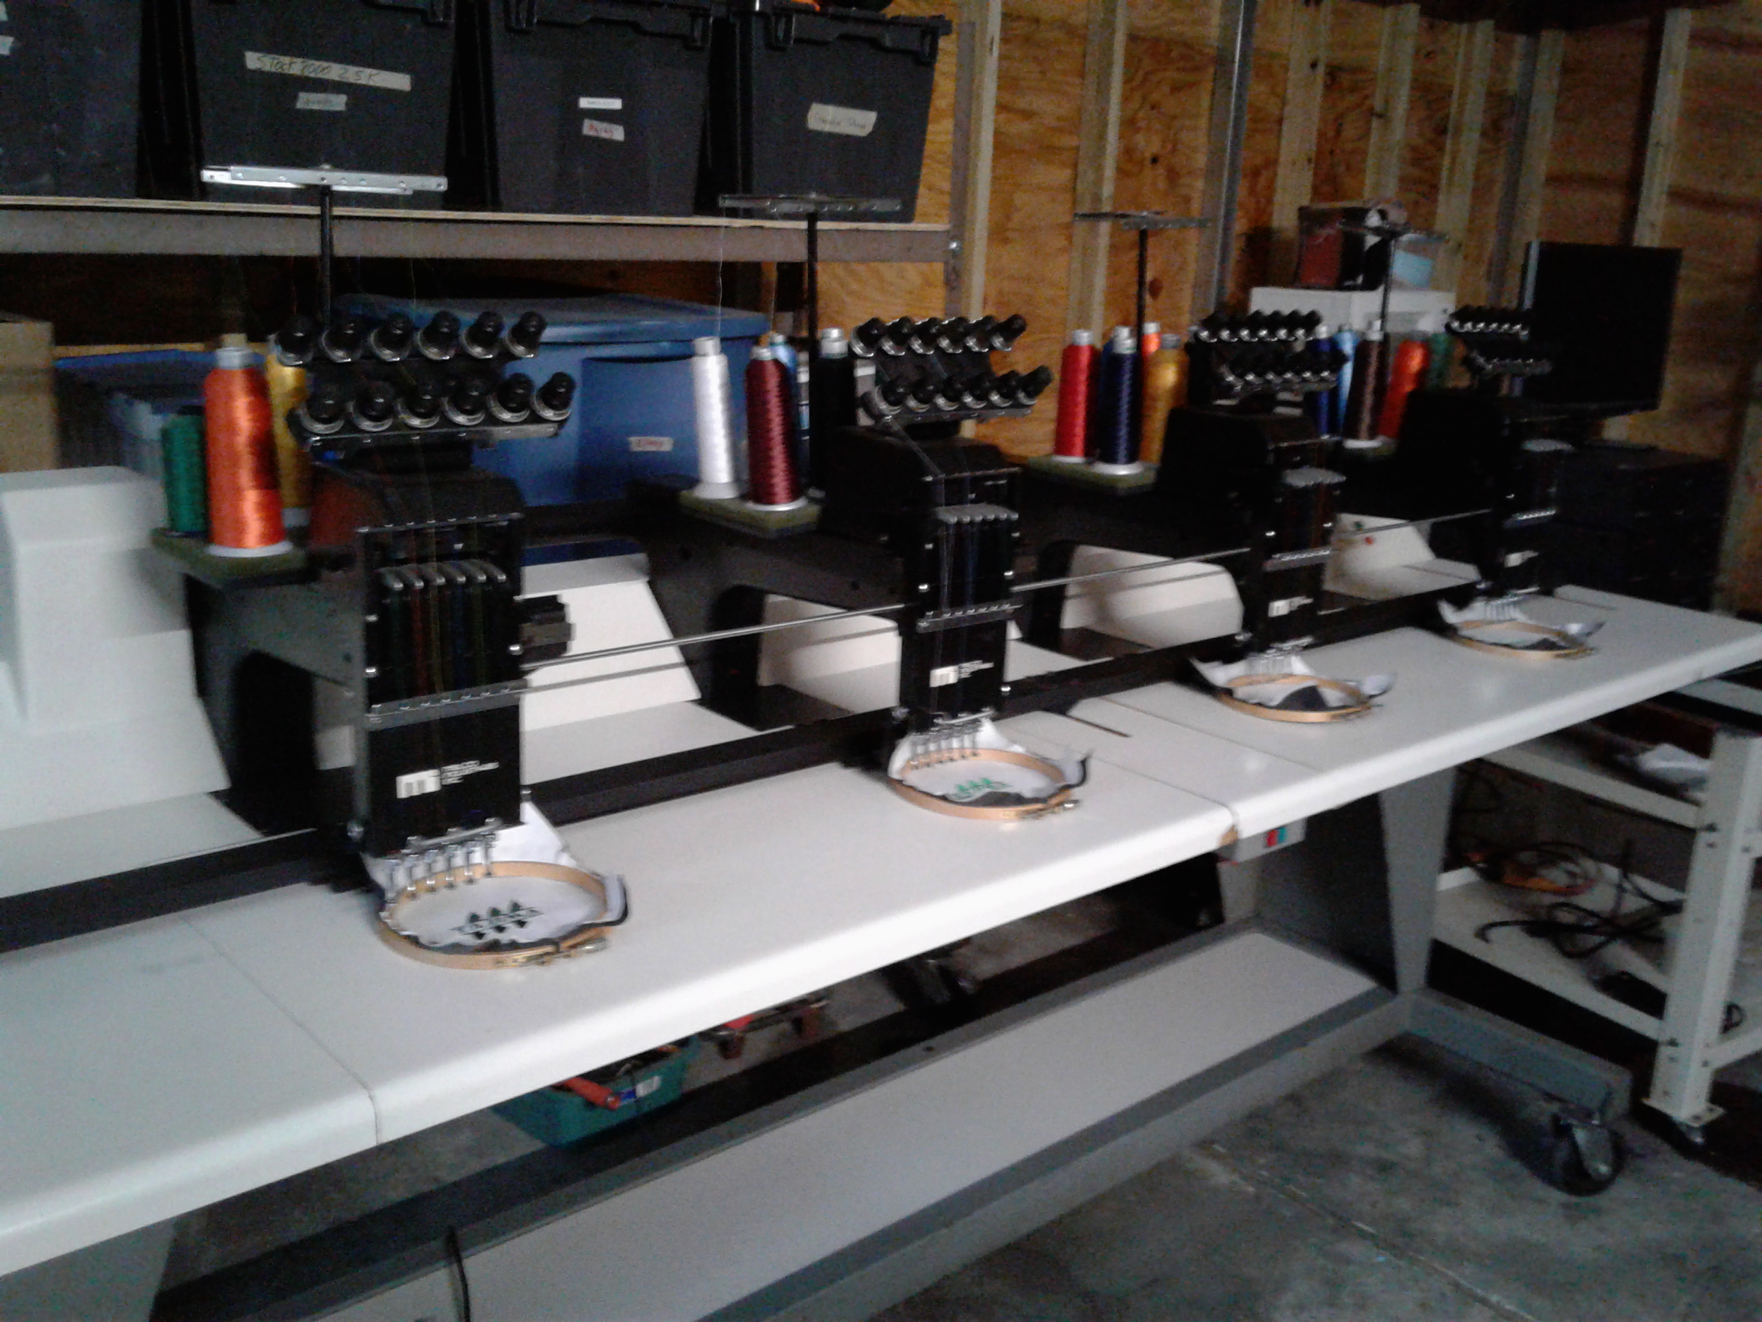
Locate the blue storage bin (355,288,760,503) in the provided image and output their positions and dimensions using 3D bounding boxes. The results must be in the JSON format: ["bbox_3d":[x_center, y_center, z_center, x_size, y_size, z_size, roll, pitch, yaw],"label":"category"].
[{"bbox_3d":[-0.524,-0.472,2.897,0.400,0.265,0.645,13,18,33],"label":"blue storage bin"}]

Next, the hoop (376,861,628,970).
[{"bbox_3d":[-0.306,0.199,1.331,0.184,0.014,0.184,3,15,-1],"label":"hoop"}]

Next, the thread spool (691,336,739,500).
[{"bbox_3d":[-0.176,-0.254,1.750,0.050,0.160,0.050,0,15,0],"label":"thread spool"}]

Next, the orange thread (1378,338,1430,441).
[{"bbox_3d":[0.743,-0.391,2.393,0.053,0.147,0.053,7,16,-2],"label":"orange thread"}]

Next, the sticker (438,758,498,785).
[{"bbox_3d":[-0.311,0.083,1.273,0.048,0.013,0.002,-11,20,-41],"label":"sticker"}]

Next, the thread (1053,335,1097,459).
[{"bbox_3d":[0.242,-0.327,2.054,0.056,0.154,0.056,2,15,-1],"label":"thread"}]

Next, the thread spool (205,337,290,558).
[{"bbox_3d":[-0.511,-0.171,1.345,0.067,0.170,0.067,2,15,-1],"label":"thread spool"}]

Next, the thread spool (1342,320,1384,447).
[{"bbox_3d":[0.699,-0.396,2.406,0.060,0.170,0.060,2,15,-1],"label":"thread spool"}]

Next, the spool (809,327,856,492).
[{"bbox_3d":[-0.048,-0.257,1.753,0.062,0.175,0.062,1,15,0],"label":"spool"}]

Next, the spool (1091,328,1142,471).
[{"bbox_3d":[0.280,-0.305,1.960,0.060,0.164,0.060,2,15,0],"label":"spool"}]

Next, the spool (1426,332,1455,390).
[{"bbox_3d":[0.832,-0.418,2.525,0.060,0.165,0.060,2,15,-1],"label":"spool"}]

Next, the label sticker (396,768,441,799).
[{"bbox_3d":[-0.343,0.092,1.246,0.035,0.017,0.002,-11,20,-41],"label":"label sticker"}]

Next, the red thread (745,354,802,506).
[{"bbox_3d":[-0.108,-0.227,1.626,0.061,0.153,0.061,-3,15,1],"label":"red thread"}]

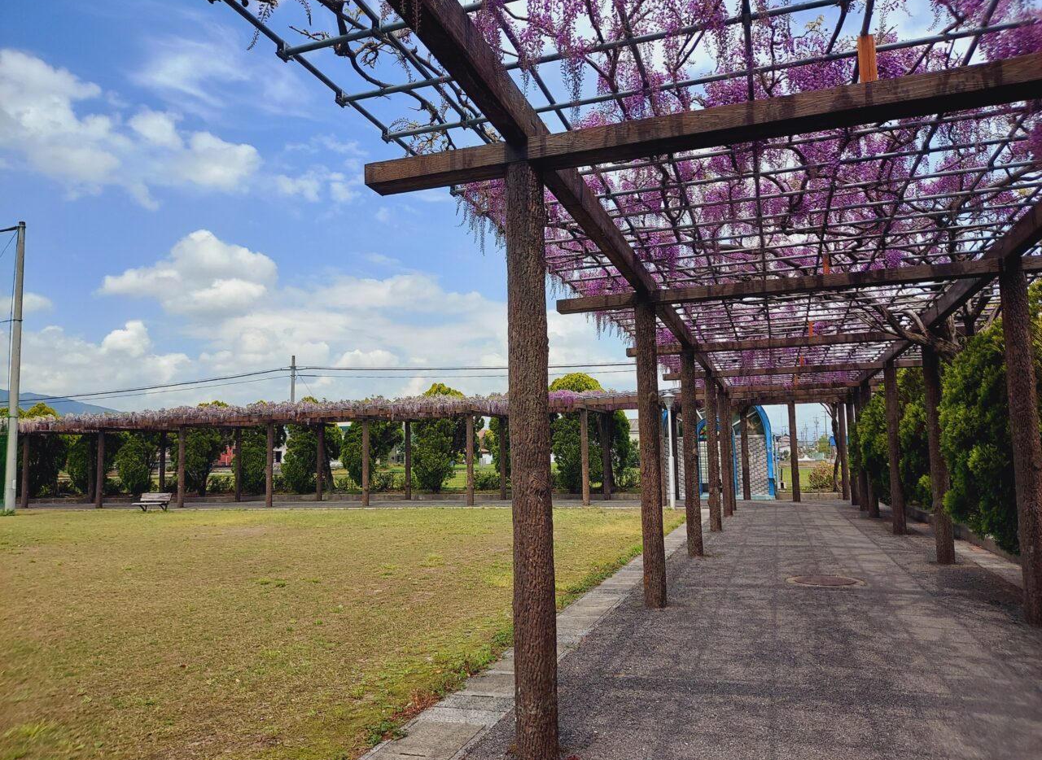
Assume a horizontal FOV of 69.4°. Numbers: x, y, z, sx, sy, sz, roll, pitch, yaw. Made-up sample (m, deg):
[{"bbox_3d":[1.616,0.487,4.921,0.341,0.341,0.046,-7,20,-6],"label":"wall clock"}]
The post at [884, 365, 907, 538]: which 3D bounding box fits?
[{"bbox_3d":[6.873,1.248,13.856,0.210,3.070,0.210,-3,-6,19],"label":"post"}]

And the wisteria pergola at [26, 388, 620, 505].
[{"bbox_3d":[-8.137,2.997,29.524,26.300,3.700,4.700,-3,-5,18],"label":"wisteria pergola"}]

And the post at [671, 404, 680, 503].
[{"bbox_3d":[5.521,2.639,26.680,0.210,3.200,0.210,-3,-5,18],"label":"post"}]

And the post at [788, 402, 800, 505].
[{"bbox_3d":[8.421,2.176,23.158,0.210,3.070,0.210,-3,-6,19],"label":"post"}]

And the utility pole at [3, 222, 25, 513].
[{"bbox_3d":[-20.167,-0.624,30.065,0.390,11.550,0.390,-3,-5,18],"label":"utility pole"}]

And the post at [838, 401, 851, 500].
[{"bbox_3d":[10.662,2.354,24.857,0.210,3.150,0.210,-3,-5,18],"label":"post"}]

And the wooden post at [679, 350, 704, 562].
[{"bbox_3d":[2.586,1.103,11.439,0.210,3.070,0.210,-3,-6,19],"label":"wooden post"}]

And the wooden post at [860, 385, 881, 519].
[{"bbox_3d":[8.108,1.606,17.462,0.210,3.070,0.210,-3,-6,19],"label":"wooden post"}]

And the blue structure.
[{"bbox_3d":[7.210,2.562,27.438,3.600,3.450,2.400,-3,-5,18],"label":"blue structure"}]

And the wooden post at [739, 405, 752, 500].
[{"bbox_3d":[7.723,2.545,25.890,0.210,3.120,0.210,-3,-5,18],"label":"wooden post"}]

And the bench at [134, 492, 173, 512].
[{"bbox_3d":[-13.325,4.421,27.200,1.330,0.680,0.580,-3,-6,16],"label":"bench"}]

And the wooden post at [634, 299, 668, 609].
[{"bbox_3d":[1.333,0.755,7.740,0.210,3.070,0.210,-3,-6,19],"label":"wooden post"}]

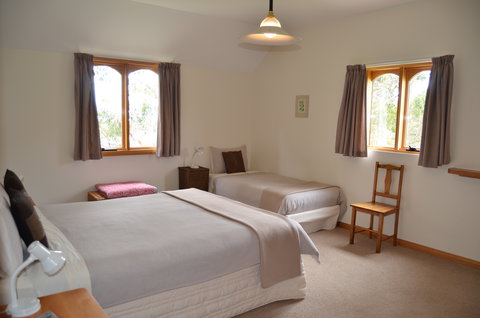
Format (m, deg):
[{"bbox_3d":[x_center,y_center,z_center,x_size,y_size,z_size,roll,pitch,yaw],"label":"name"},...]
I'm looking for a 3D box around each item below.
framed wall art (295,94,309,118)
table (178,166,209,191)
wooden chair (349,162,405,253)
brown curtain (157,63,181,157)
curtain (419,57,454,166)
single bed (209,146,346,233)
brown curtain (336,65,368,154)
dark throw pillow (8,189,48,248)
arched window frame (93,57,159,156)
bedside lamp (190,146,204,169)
[{"bbox_3d":[0.883,-0.745,5.135,0.025,0.316,0.251,-4,8,-37],"label":"framed wall art"},{"bbox_3d":[-0.691,0.457,5.329,0.367,0.653,0.338,-4,8,-37],"label":"table"},{"bbox_3d":[1.529,0.524,4.005,0.416,0.914,0.402,-4,8,-37],"label":"wooden chair"},{"bbox_3d":[-1.003,-0.683,5.084,0.360,1.297,0.100,-4,8,-37],"label":"brown curtain"},{"bbox_3d":[1.981,-0.464,3.618,0.100,1.107,0.268,-4,8,-37],"label":"curtain"},{"bbox_3d":[0.373,0.378,5.114,0.980,0.902,1.974,-4,8,-37],"label":"single bed"},{"bbox_3d":[1.377,-0.589,4.407,0.100,1.093,0.395,-4,8,-37],"label":"brown curtain"},{"bbox_3d":[-1.188,0.330,2.020,0.140,0.390,0.400,-27,20,-28],"label":"dark throw pillow"},{"bbox_3d":[-1.492,-0.675,4.813,1.029,1.269,0.100,-4,8,-37],"label":"arched window frame"},{"bbox_3d":[-0.632,-0.025,5.319,0.200,0.310,0.120,0,7,-9],"label":"bedside lamp"}]

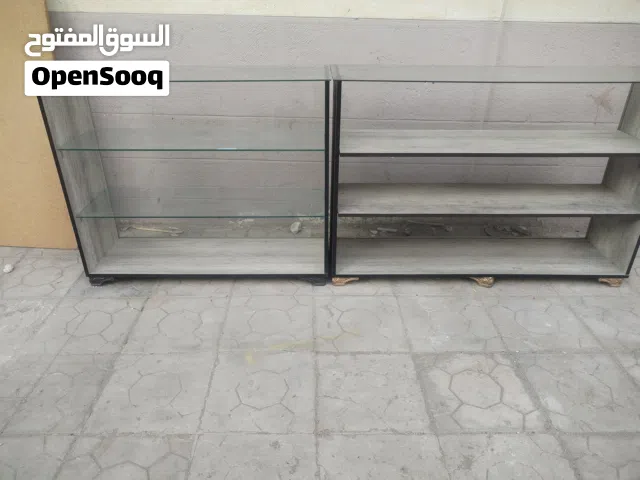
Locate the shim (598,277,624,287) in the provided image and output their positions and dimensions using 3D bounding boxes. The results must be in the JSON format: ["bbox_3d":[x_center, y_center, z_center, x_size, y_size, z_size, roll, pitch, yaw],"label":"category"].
[{"bbox_3d":[1.449,0.189,2.416,0.130,0.054,0.090,0,28,0],"label":"shim"}]

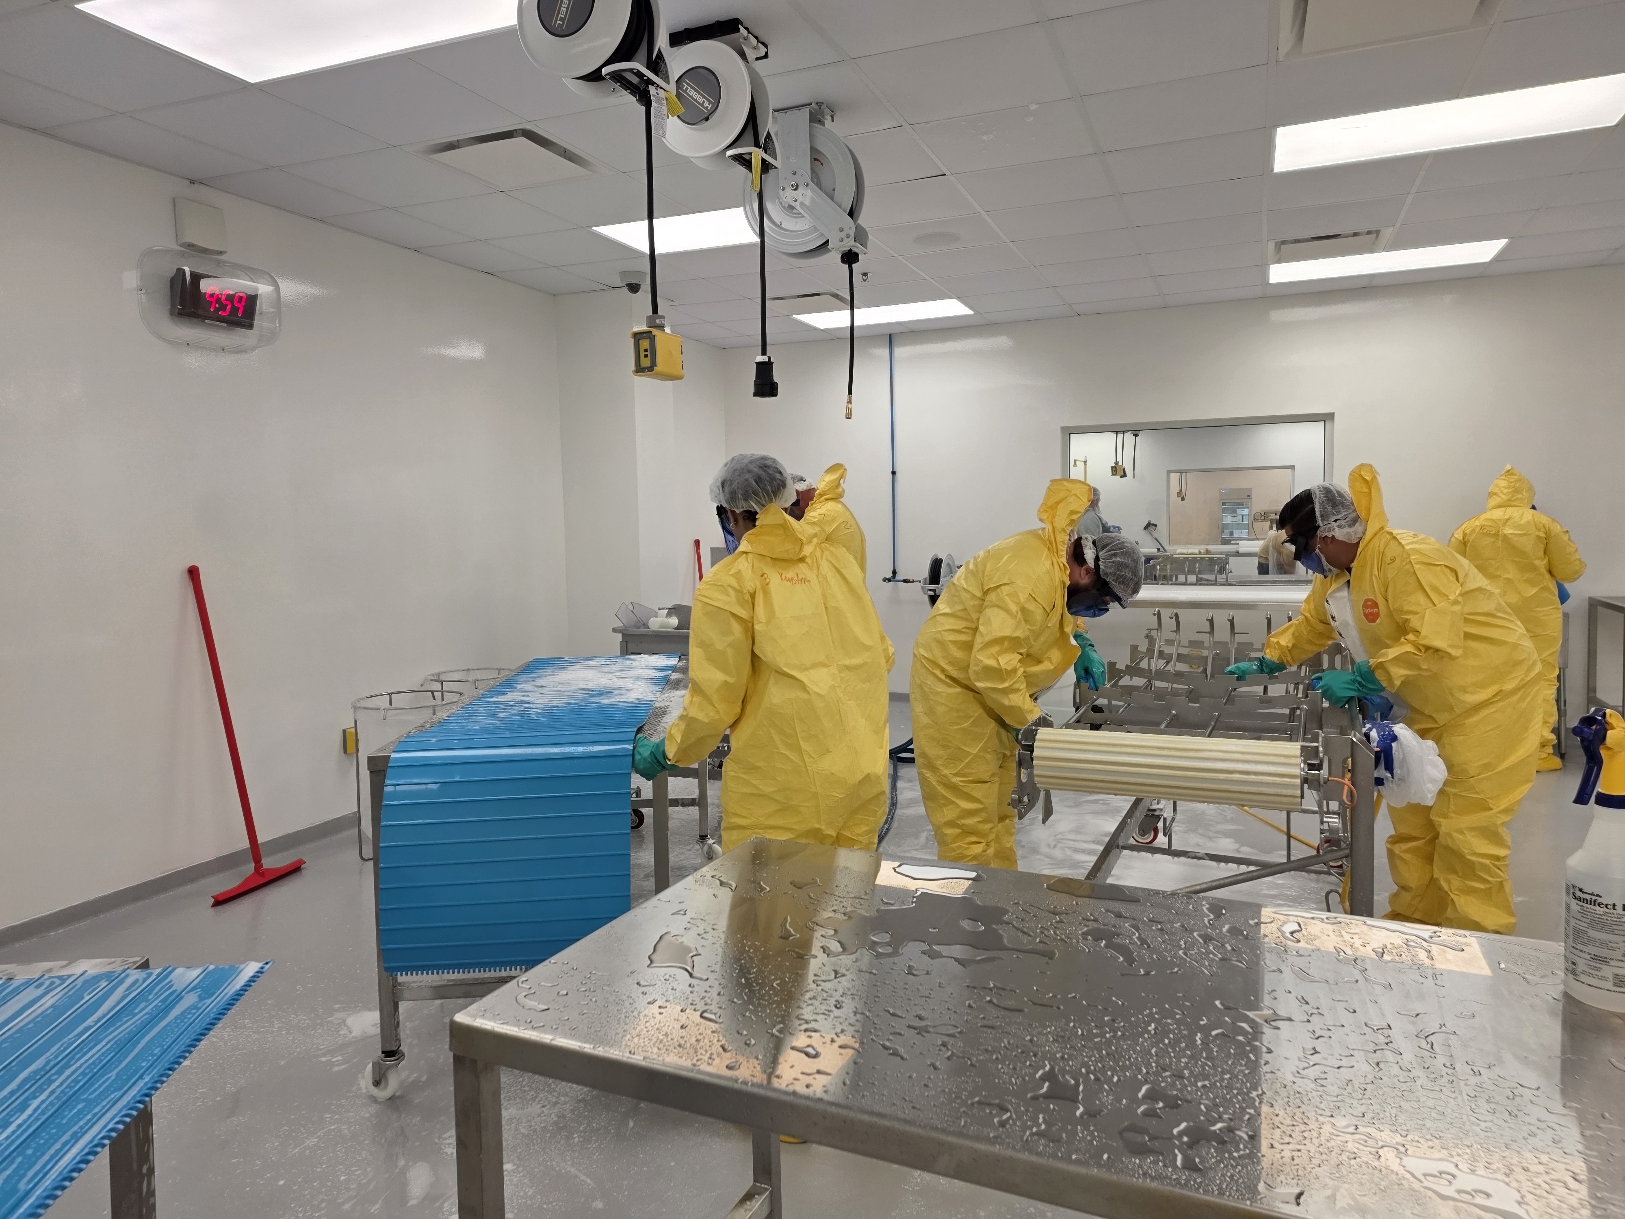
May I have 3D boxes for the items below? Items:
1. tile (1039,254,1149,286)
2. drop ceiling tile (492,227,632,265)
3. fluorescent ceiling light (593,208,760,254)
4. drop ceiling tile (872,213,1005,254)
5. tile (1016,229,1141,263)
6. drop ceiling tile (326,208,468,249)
[{"bbox_3d":[1.672,-1.993,6.342,0.598,0.020,0.598,1,5,22],"label":"tile"},{"bbox_3d":[-1.278,-1.877,5.586,0.598,0.020,0.598,1,5,22],"label":"drop ceiling tile"},{"bbox_3d":[-0.430,-1.891,5.247,1.209,0.070,0.600,1,5,22],"label":"fluorescent ceiling light"},{"bbox_3d":[0.648,-1.908,5.461,0.600,0.025,0.600,1,5,22],"label":"drop ceiling tile"},{"bbox_3d":[1.440,-1.947,5.791,0.605,0.020,0.605,1,5,22],"label":"tile"},{"bbox_3d":[-1.981,-1.837,5.217,0.397,0.020,0.605,1,5,22],"label":"drop ceiling tile"}]

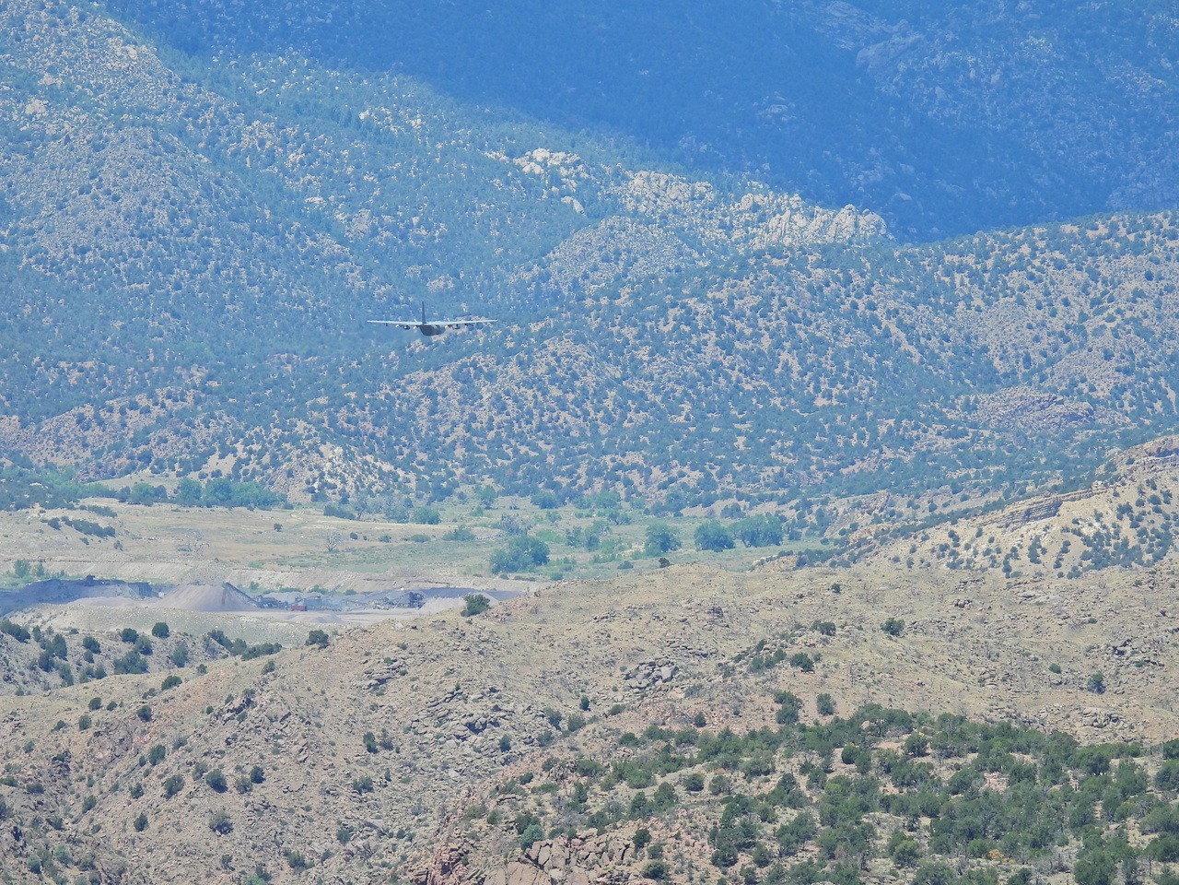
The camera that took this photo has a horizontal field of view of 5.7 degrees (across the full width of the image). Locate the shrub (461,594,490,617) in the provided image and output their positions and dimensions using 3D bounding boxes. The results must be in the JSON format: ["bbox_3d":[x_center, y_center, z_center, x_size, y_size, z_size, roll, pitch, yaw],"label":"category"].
[{"bbox_3d":[-19.085,27.276,2000.000,4.900,3.700,4.500,0,3,0],"label":"shrub"}]

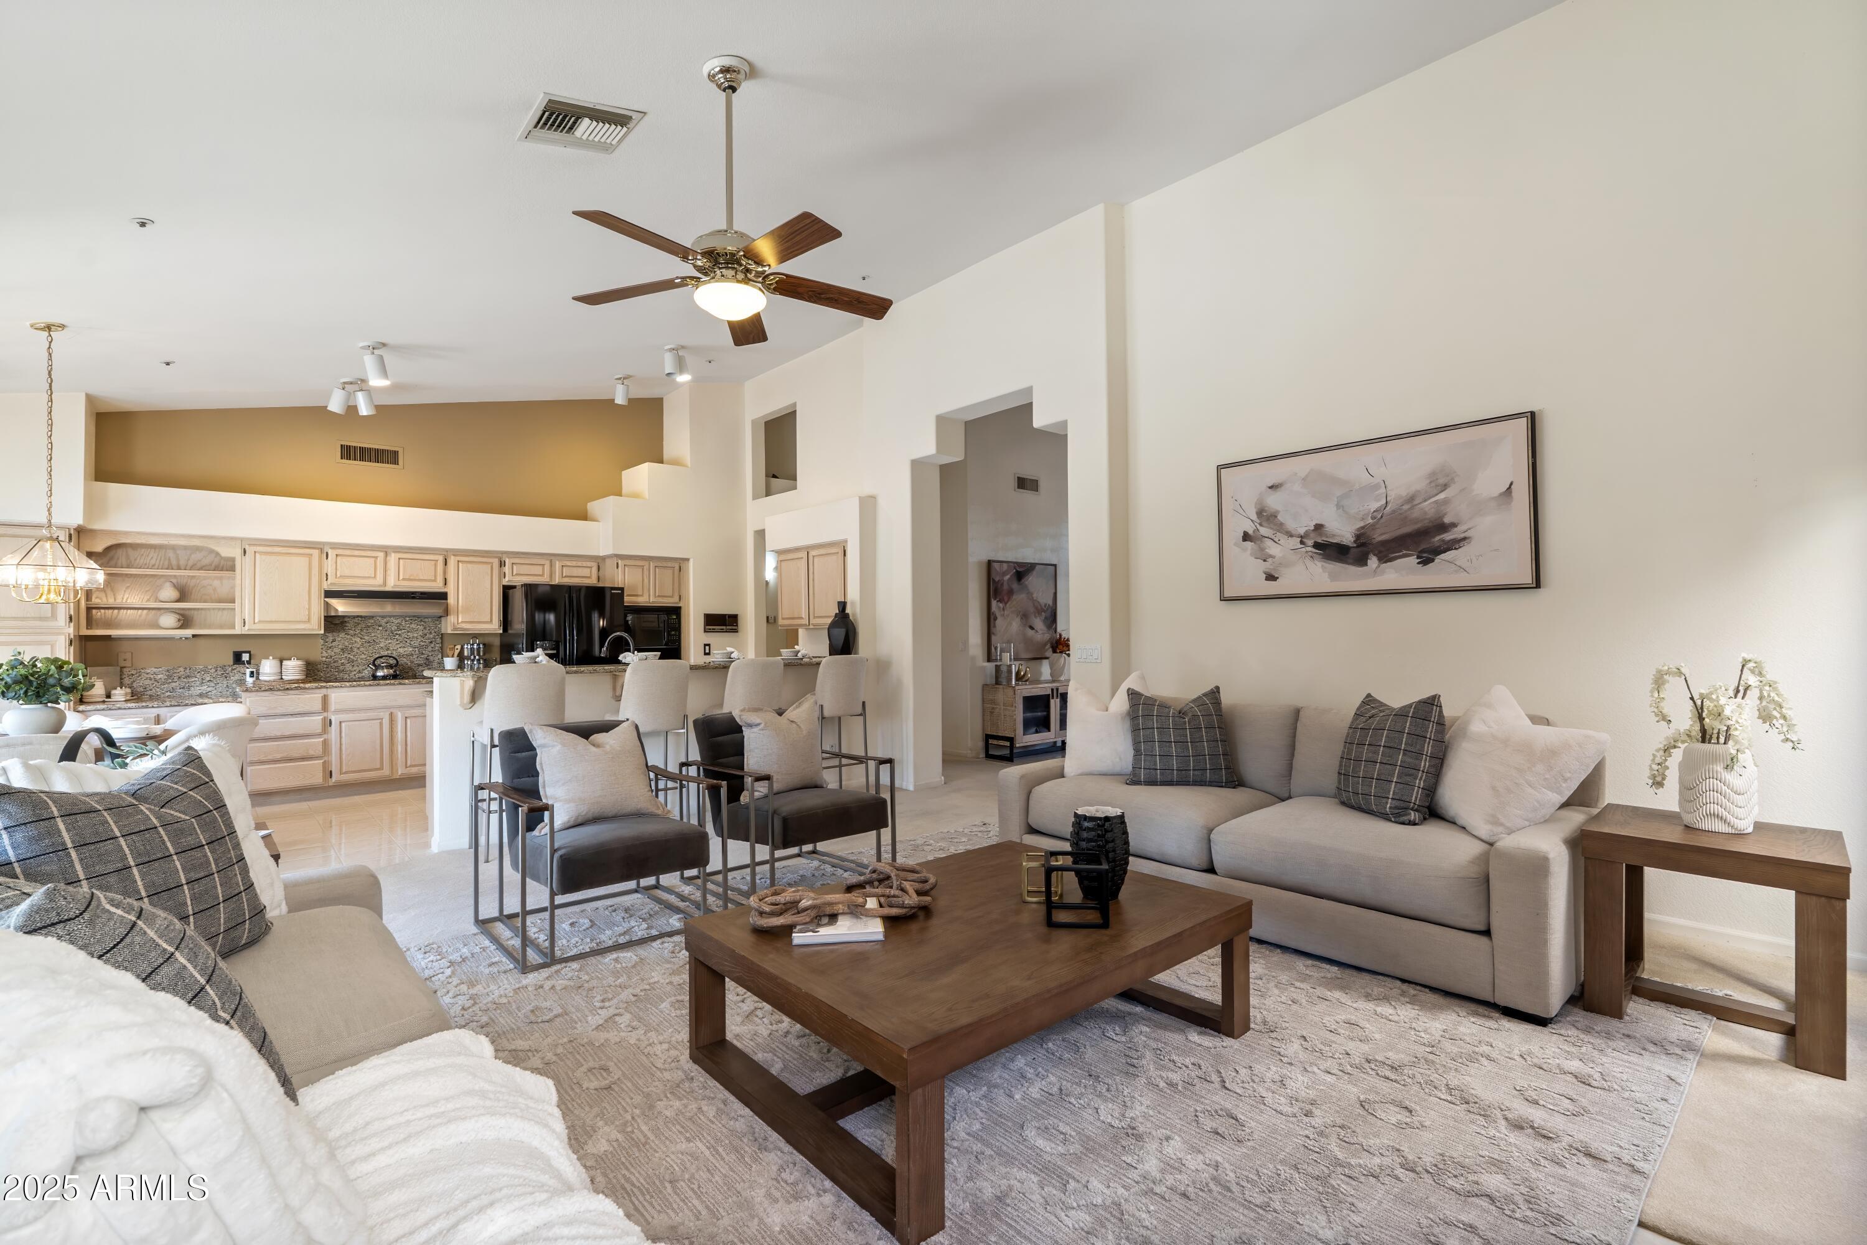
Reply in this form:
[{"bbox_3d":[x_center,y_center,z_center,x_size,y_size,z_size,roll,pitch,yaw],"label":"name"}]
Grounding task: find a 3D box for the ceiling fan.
[{"bbox_3d":[-0.781,-1.704,3.241,1.300,1.040,1.270,0,-1,-42],"label":"ceiling fan"}]

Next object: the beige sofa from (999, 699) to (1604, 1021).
[{"bbox_3d":[1.537,0.884,3.954,0.970,0.880,2.490,0,-1,-42],"label":"beige sofa"}]

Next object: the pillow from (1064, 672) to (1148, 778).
[{"bbox_3d":[1.052,0.624,5.030,0.530,0.550,0.190,0,-17,12],"label":"pillow"}]

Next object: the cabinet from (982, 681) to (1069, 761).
[{"bbox_3d":[1.217,1.079,9.384,1.380,0.770,0.430,1,-1,-44],"label":"cabinet"}]

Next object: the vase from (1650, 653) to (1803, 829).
[{"bbox_3d":[2.735,0.413,2.883,0.300,0.595,0.380,0,-1,-41],"label":"vase"}]

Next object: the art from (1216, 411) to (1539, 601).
[{"bbox_3d":[2.402,-0.584,4.691,0.040,0.860,1.665,1,-1,-44],"label":"art"}]

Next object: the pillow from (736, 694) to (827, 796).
[{"bbox_3d":[-0.829,0.680,4.536,0.510,0.490,0.180,2,-19,-46],"label":"pillow"}]

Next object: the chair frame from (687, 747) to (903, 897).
[{"bbox_3d":[-0.781,1.038,4.385,0.850,0.630,0.710,0,-1,-42],"label":"chair frame"}]

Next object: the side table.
[{"bbox_3d":[2.784,1.071,2.965,0.655,0.643,0.655,1,-1,-44],"label":"side table"}]

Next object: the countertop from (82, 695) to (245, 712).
[{"bbox_3d":[-5.751,0.616,6.209,0.870,0.045,0.620,0,-1,-42],"label":"countertop"}]

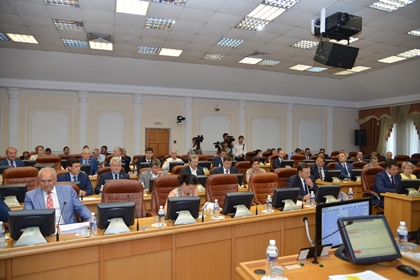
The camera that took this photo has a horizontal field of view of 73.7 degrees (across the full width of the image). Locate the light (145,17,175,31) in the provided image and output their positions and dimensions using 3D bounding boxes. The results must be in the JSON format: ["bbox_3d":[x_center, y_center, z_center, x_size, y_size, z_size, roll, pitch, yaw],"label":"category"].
[{"bbox_3d":[-1.037,-2.392,5.739,0.600,0.080,0.600,0,0,-19],"label":"light"}]

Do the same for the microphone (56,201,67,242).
[{"bbox_3d":[-1.283,0.700,2.420,0.070,0.315,0.110,0,0,-9],"label":"microphone"}]

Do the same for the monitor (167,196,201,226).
[{"bbox_3d":[-0.275,0.725,2.900,0.350,0.285,0.180,0,0,-12],"label":"monitor"}]

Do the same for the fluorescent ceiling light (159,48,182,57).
[{"bbox_3d":[-1.072,-2.351,7.603,0.600,0.090,0.600,0,0,-19],"label":"fluorescent ceiling light"}]

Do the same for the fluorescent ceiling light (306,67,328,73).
[{"bbox_3d":[3.488,-2.340,9.188,0.600,0.080,0.600,0,0,-19],"label":"fluorescent ceiling light"}]

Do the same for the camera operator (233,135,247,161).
[{"bbox_3d":[1.020,0.735,9.450,0.520,1.740,0.360,0,0,-3],"label":"camera operator"}]

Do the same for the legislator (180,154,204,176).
[{"bbox_3d":[-0.330,0.960,5.420,0.540,1.320,0.700,0,0,-12],"label":"legislator"}]

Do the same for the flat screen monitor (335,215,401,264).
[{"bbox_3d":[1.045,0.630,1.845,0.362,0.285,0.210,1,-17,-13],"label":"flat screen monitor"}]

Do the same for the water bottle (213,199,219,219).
[{"bbox_3d":[0.072,0.823,3.370,0.067,0.220,0.067,0,0,0],"label":"water bottle"}]

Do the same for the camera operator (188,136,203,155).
[{"bbox_3d":[-0.520,0.750,10.100,0.500,1.680,0.550,1,0,-34],"label":"camera operator"}]

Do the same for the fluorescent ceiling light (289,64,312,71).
[{"bbox_3d":[2.914,-2.340,8.975,0.600,0.080,0.600,0,0,-19],"label":"fluorescent ceiling light"}]

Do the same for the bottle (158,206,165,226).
[{"bbox_3d":[-0.530,0.820,3.040,0.066,0.220,0.066,0,0,-19],"label":"bottle"}]

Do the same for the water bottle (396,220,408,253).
[{"bbox_3d":[1.334,0.671,1.940,0.066,0.212,0.066,0,0,0],"label":"water bottle"}]

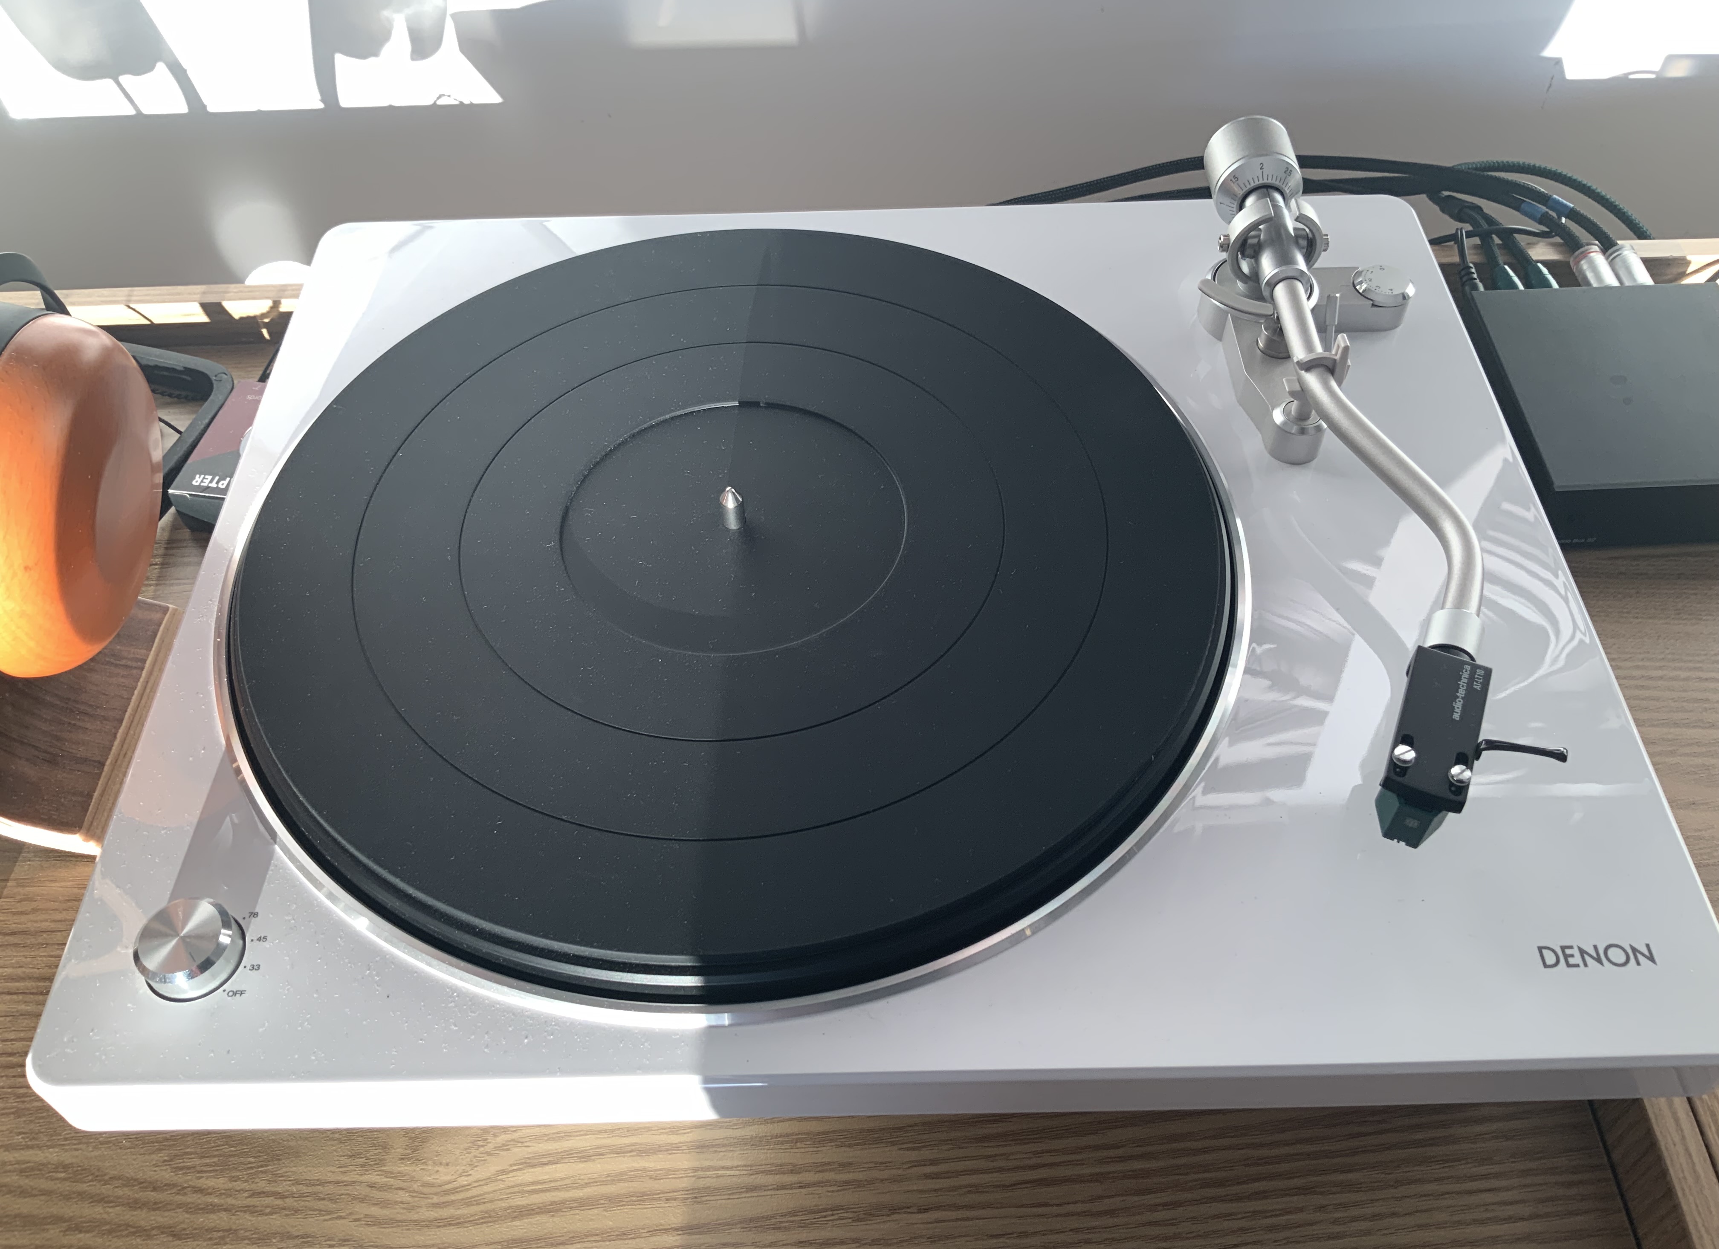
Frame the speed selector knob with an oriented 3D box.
[{"bbox_3d":[-0.168,0.080,0.360,0.025,0.010,0.025,-1,51,1],"label":"speed selector knob"}]

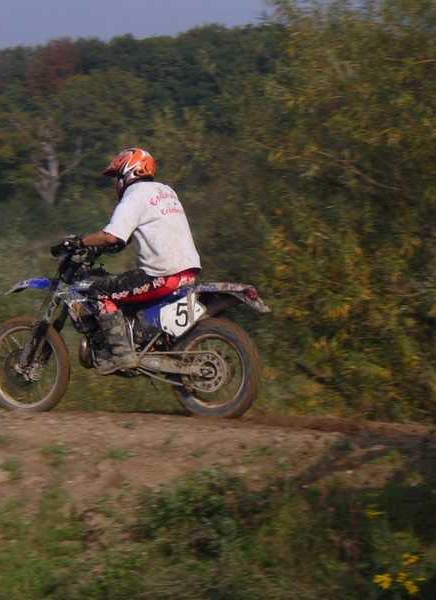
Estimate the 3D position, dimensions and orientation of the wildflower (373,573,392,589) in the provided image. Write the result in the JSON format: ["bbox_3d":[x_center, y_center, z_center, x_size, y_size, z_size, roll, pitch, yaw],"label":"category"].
[{"bbox_3d":[0.691,1.181,10.100,0.075,0.060,0.070,-3,-1,0],"label":"wildflower"}]

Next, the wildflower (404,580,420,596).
[{"bbox_3d":[0.817,1.212,10.100,0.065,0.060,0.065,-3,-1,0],"label":"wildflower"}]

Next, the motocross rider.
[{"bbox_3d":[-0.545,-0.260,15.970,0.820,1.500,0.720,-3,-1,30],"label":"motocross rider"}]

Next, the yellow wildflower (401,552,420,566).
[{"bbox_3d":[0.809,1.091,10.100,0.075,0.055,0.070,-3,-1,0],"label":"yellow wildflower"}]

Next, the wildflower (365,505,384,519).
[{"bbox_3d":[0.703,0.950,10.800,0.075,0.055,0.070,-3,-1,0],"label":"wildflower"}]

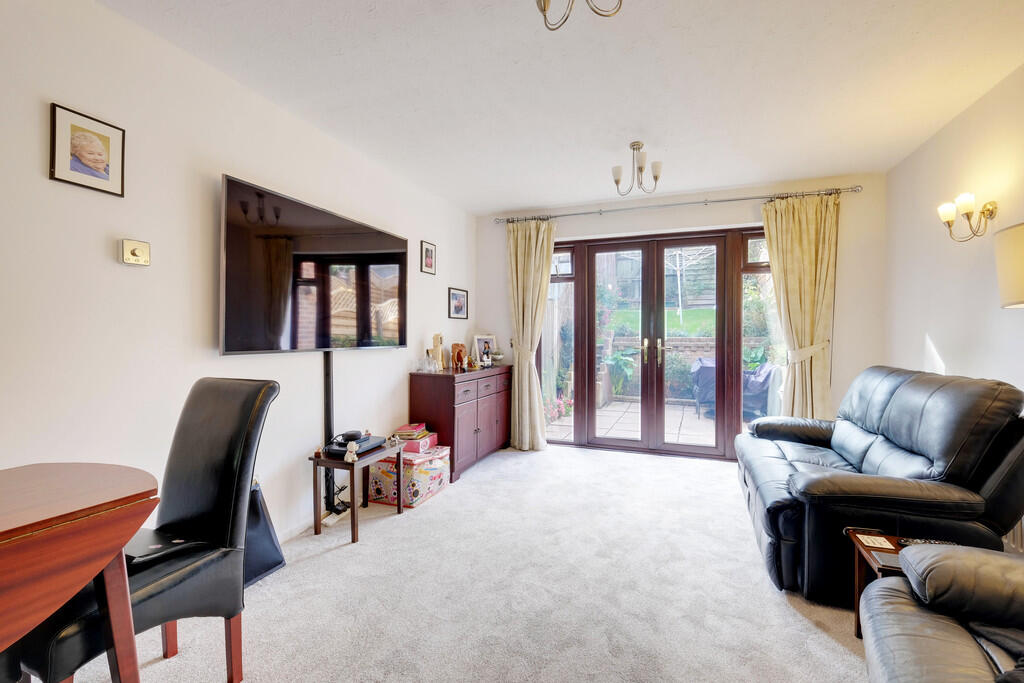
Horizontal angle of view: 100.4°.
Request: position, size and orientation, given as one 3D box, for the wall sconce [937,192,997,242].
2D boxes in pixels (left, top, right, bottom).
[{"bbox_3d":[2.429,-0.659,2.274,0.182,0.217,0.267,0,1,21],"label":"wall sconce"}]

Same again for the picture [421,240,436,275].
[{"bbox_3d":[-0.720,-0.729,3.737,0.020,0.267,0.227,0,1,21],"label":"picture"}]

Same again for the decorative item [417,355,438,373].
[{"bbox_3d":[-0.710,0.188,3.606,0.125,0.140,0.140,0,1,22],"label":"decorative item"}]

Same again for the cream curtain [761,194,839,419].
[{"bbox_3d":[2.303,-0.015,3.456,0.514,2.220,0.151,0,1,21],"label":"cream curtain"}]

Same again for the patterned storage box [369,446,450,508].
[{"bbox_3d":[-0.742,0.942,3.093,0.378,0.308,0.444,0,1,21],"label":"patterned storage box"}]

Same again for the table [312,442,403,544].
[{"bbox_3d":[-0.893,0.858,2.516,0.305,0.443,0.480,0,1,22],"label":"table"}]

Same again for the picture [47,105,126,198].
[{"bbox_3d":[-1.569,-0.698,1.589,0.020,0.265,0.210,3,2,22],"label":"picture"}]

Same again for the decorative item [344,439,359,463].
[{"bbox_3d":[-0.858,0.585,2.287,0.060,0.110,0.060,0,1,22],"label":"decorative item"}]

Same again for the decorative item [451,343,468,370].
[{"bbox_3d":[-0.472,0.137,3.910,0.131,0.222,0.091,0,1,-24],"label":"decorative item"}]

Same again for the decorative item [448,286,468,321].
[{"bbox_3d":[-0.528,-0.377,4.254,0.020,0.308,0.388,0,1,21],"label":"decorative item"}]

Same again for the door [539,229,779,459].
[{"bbox_3d":[1.309,0.023,4.044,2.230,2.060,0.090,0,1,22],"label":"door"}]

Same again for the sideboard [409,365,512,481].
[{"bbox_3d":[-0.412,0.656,3.876,0.425,0.805,1.200,0,1,22],"label":"sideboard"}]

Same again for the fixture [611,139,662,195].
[{"bbox_3d":[0.809,-1.143,2.801,0.318,0.313,0.277,0,1,21],"label":"fixture"}]

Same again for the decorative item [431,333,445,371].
[{"bbox_3d":[-0.644,0.099,3.729,0.085,0.315,0.090,0,1,22],"label":"decorative item"}]

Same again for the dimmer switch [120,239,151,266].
[{"bbox_3d":[-1.500,-0.352,1.706,0.040,0.092,0.089,0,0,22],"label":"dimmer switch"}]

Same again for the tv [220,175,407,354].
[{"bbox_3d":[-1.091,-0.361,2.651,0.050,0.830,1.425,0,1,22],"label":"tv"}]

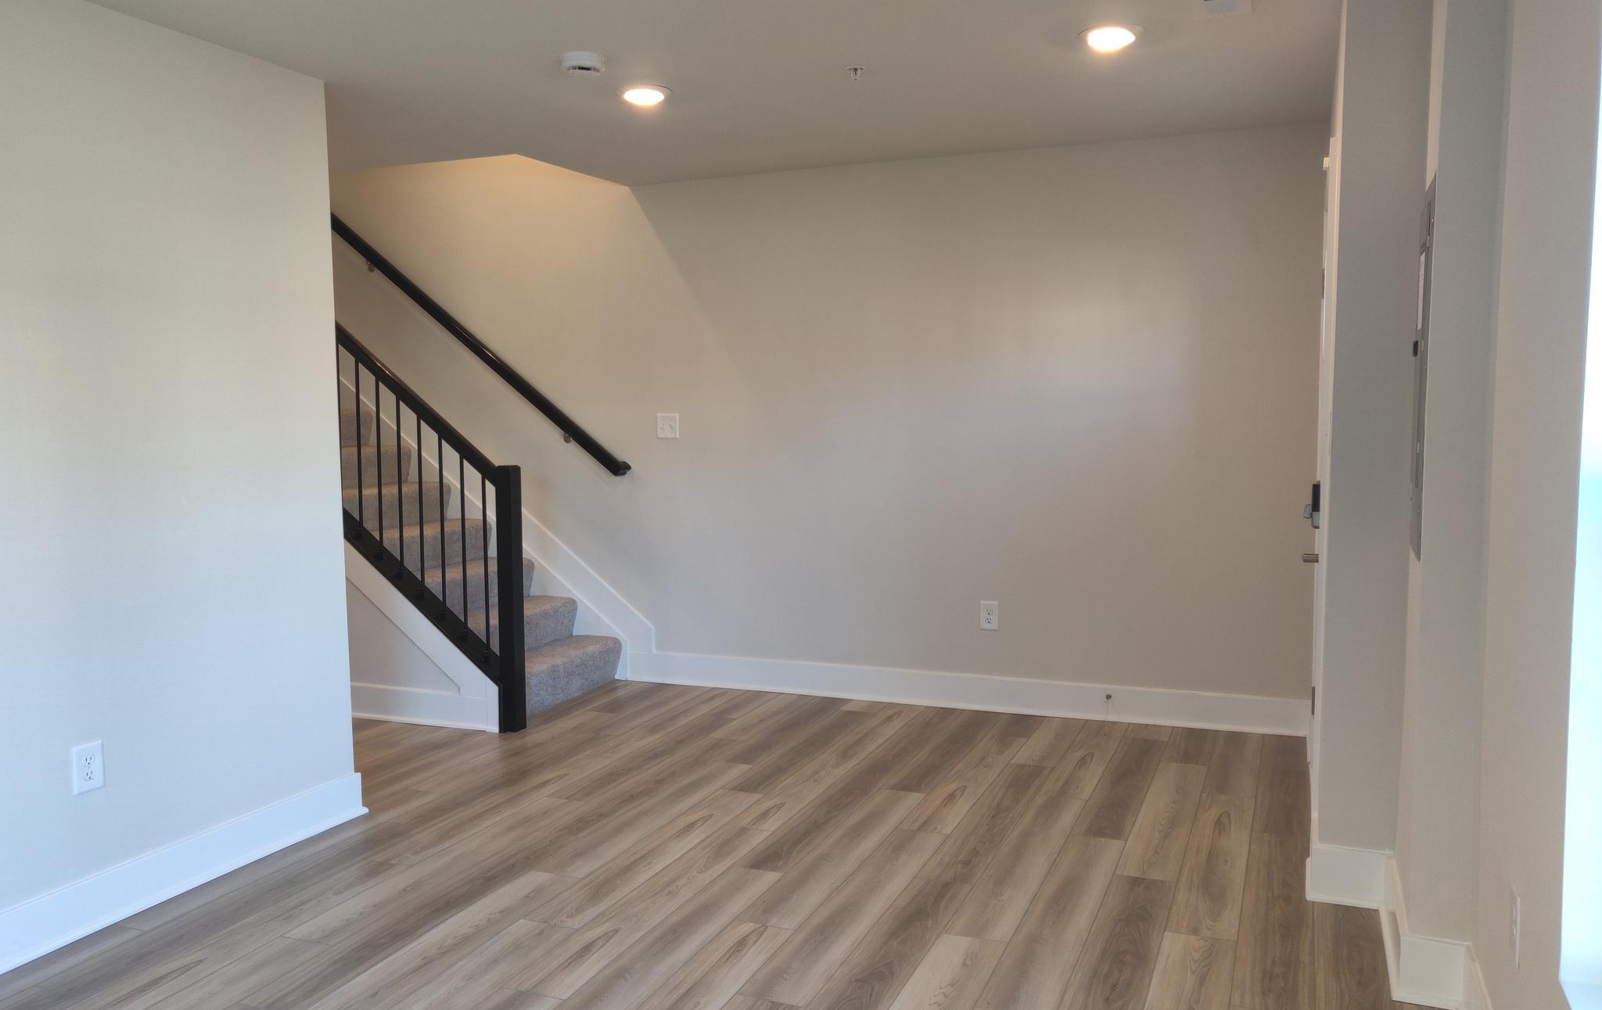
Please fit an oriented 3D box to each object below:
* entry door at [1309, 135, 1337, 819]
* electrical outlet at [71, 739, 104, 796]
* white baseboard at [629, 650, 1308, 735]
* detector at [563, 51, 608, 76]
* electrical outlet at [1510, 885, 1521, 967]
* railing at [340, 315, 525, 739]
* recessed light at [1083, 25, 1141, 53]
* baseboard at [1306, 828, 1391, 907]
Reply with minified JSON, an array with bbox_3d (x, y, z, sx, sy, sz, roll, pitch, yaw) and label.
[{"bbox_3d":[1.740,-0.011,3.817,0.080,2.100,1.010,2,5,23],"label":"entry door"},{"bbox_3d":[-1.903,0.704,3.097,0.010,0.122,0.078,2,5,23],"label":"electrical outlet"},{"bbox_3d":[0.618,0.844,5.322,3.153,0.154,0.025,1,5,20],"label":"white baseboard"},{"bbox_3d":[-0.666,-1.354,3.550,0.137,0.045,0.137,-1,5,0],"label":"detector"},{"bbox_3d":[1.340,0.794,2.181,0.010,0.122,0.078,2,5,23],"label":"electrical outlet"},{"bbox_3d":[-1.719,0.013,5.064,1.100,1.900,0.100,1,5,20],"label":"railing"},{"bbox_3d":[0.913,-1.366,3.397,0.180,0.028,0.180,1,5,20],"label":"recessed light"},{"bbox_3d":[1.502,1.021,3.191,0.185,0.158,0.025,1,5,21],"label":"baseboard"}]

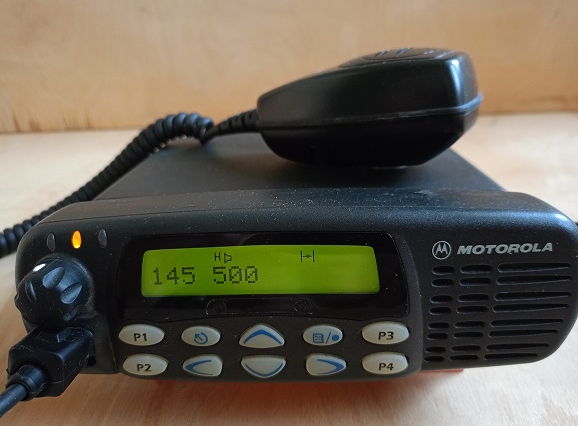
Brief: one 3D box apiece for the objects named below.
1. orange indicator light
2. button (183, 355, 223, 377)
[{"bbox_3d":[-0.067,0.008,0.148,0.003,0.006,0.002,-1,-5,2],"label":"orange indicator light"},{"bbox_3d":[-0.028,0.050,0.154,0.013,0.007,0.003,-1,20,2],"label":"button"}]

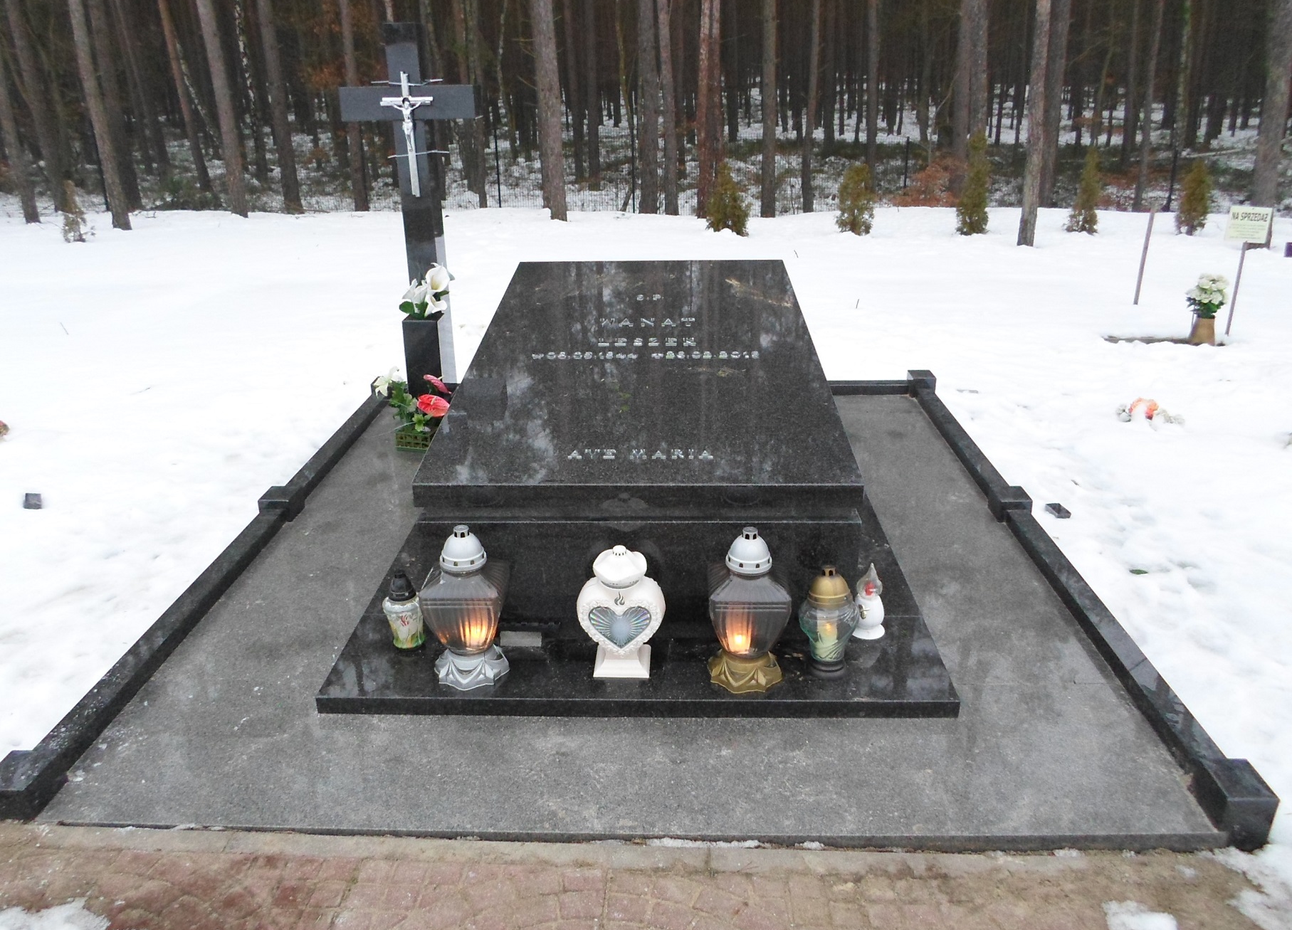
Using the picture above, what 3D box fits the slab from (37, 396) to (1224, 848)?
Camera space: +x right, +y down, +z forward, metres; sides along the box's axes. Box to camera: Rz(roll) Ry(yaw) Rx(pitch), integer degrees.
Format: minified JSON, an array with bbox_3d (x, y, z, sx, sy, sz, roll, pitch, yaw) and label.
[{"bbox_3d":[-0.022,0.211,2.885,2.236,0.041,2.543,0,23,2],"label":"slab"}]

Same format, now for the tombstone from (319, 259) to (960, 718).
[{"bbox_3d":[0.002,-0.145,2.852,1.391,0.641,2.073,0,23,2],"label":"tombstone"}]

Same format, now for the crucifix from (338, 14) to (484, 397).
[{"bbox_3d":[-0.922,-1.016,3.824,0.532,1.484,0.141,0,23,2],"label":"crucifix"}]

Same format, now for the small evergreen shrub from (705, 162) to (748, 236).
[{"bbox_3d":[0.727,-2.395,8.367,0.393,0.648,0.393,0,23,2],"label":"small evergreen shrub"}]

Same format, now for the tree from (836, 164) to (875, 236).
[{"bbox_3d":[1.870,-2.366,8.279,0.362,0.626,0.362,0,23,2],"label":"tree"}]

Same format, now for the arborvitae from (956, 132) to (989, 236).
[{"bbox_3d":[2.891,-2.481,8.163,0.298,0.894,0.298,0,23,2],"label":"arborvitae"}]

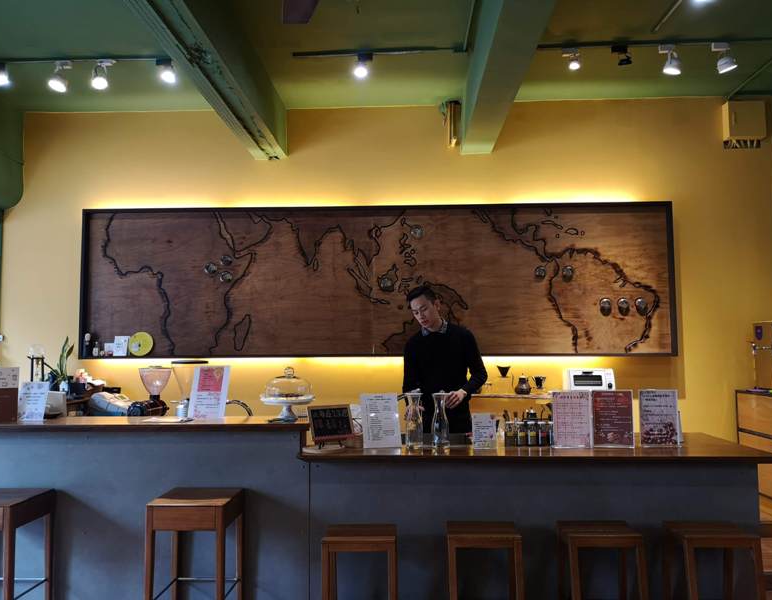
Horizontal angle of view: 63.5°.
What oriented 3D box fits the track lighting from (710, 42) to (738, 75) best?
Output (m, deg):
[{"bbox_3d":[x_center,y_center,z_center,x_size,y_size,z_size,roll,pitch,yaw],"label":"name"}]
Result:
[{"bbox_3d":[2.268,-1.618,4.181,0.150,0.175,0.120,1,-4,-17],"label":"track lighting"}]

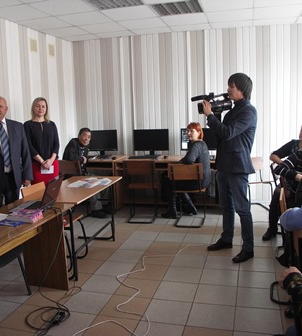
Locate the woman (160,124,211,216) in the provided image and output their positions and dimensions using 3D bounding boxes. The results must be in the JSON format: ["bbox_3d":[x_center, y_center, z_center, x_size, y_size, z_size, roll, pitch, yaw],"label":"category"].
[{"bbox_3d":[0.460,0.059,4.730,0.660,1.260,0.500,-1,8,7],"label":"woman"}]

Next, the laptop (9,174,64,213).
[{"bbox_3d":[-0.933,0.209,3.076,0.330,0.235,0.360,-1,8,9],"label":"laptop"}]

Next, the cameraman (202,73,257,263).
[{"bbox_3d":[0.759,-0.004,3.460,0.520,1.750,0.480,-4,8,-15],"label":"cameraman"}]

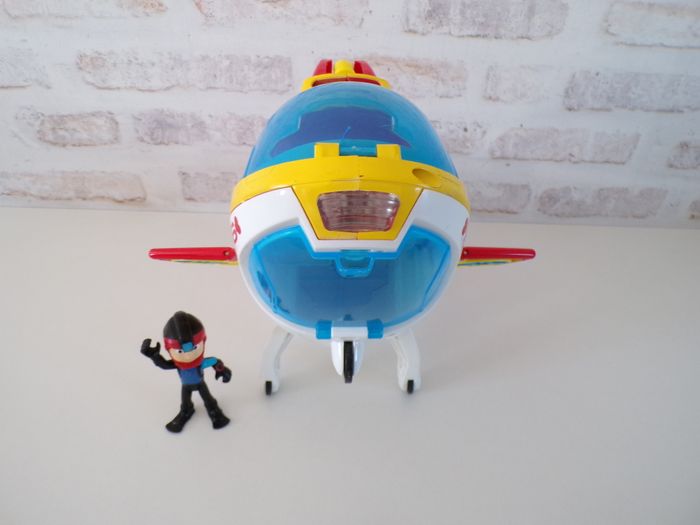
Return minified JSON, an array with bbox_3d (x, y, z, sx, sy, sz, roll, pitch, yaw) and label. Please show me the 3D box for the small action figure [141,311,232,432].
[{"bbox_3d":[-0.097,0.063,0.292,0.049,0.076,0.031,-6,28,-11],"label":"small action figure"}]

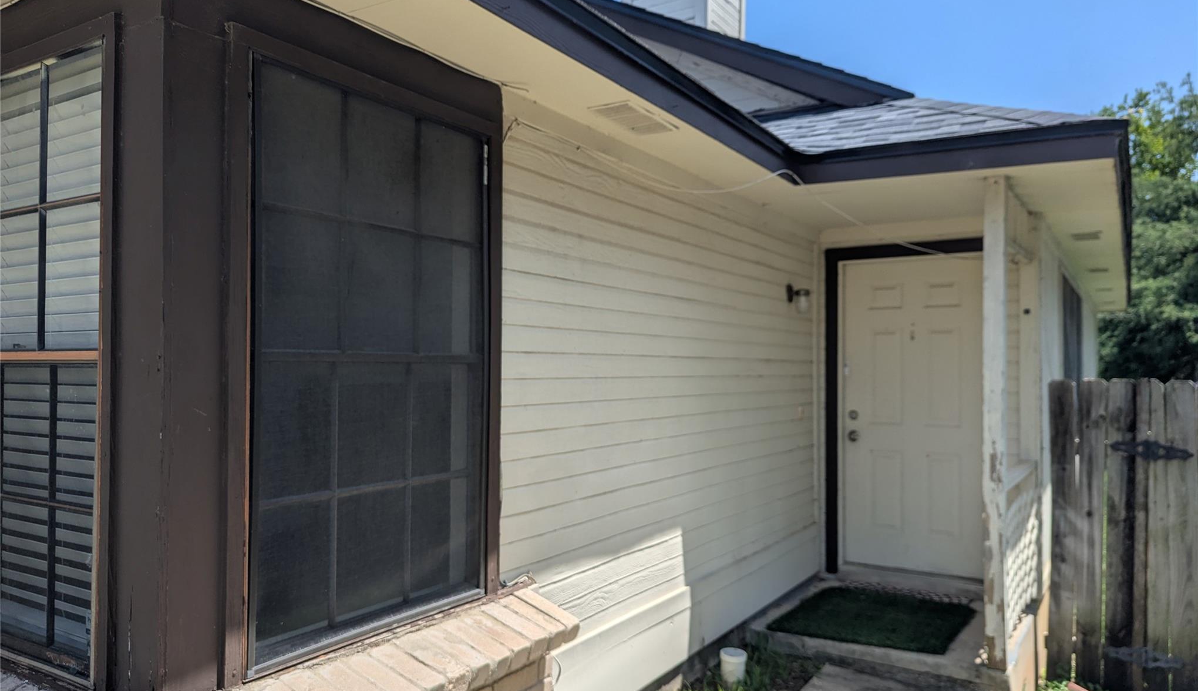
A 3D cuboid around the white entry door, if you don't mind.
[{"bbox_3d":[2.062,0.446,5.419,0.914,2.035,0.050,-1,-2,33],"label":"white entry door"}]

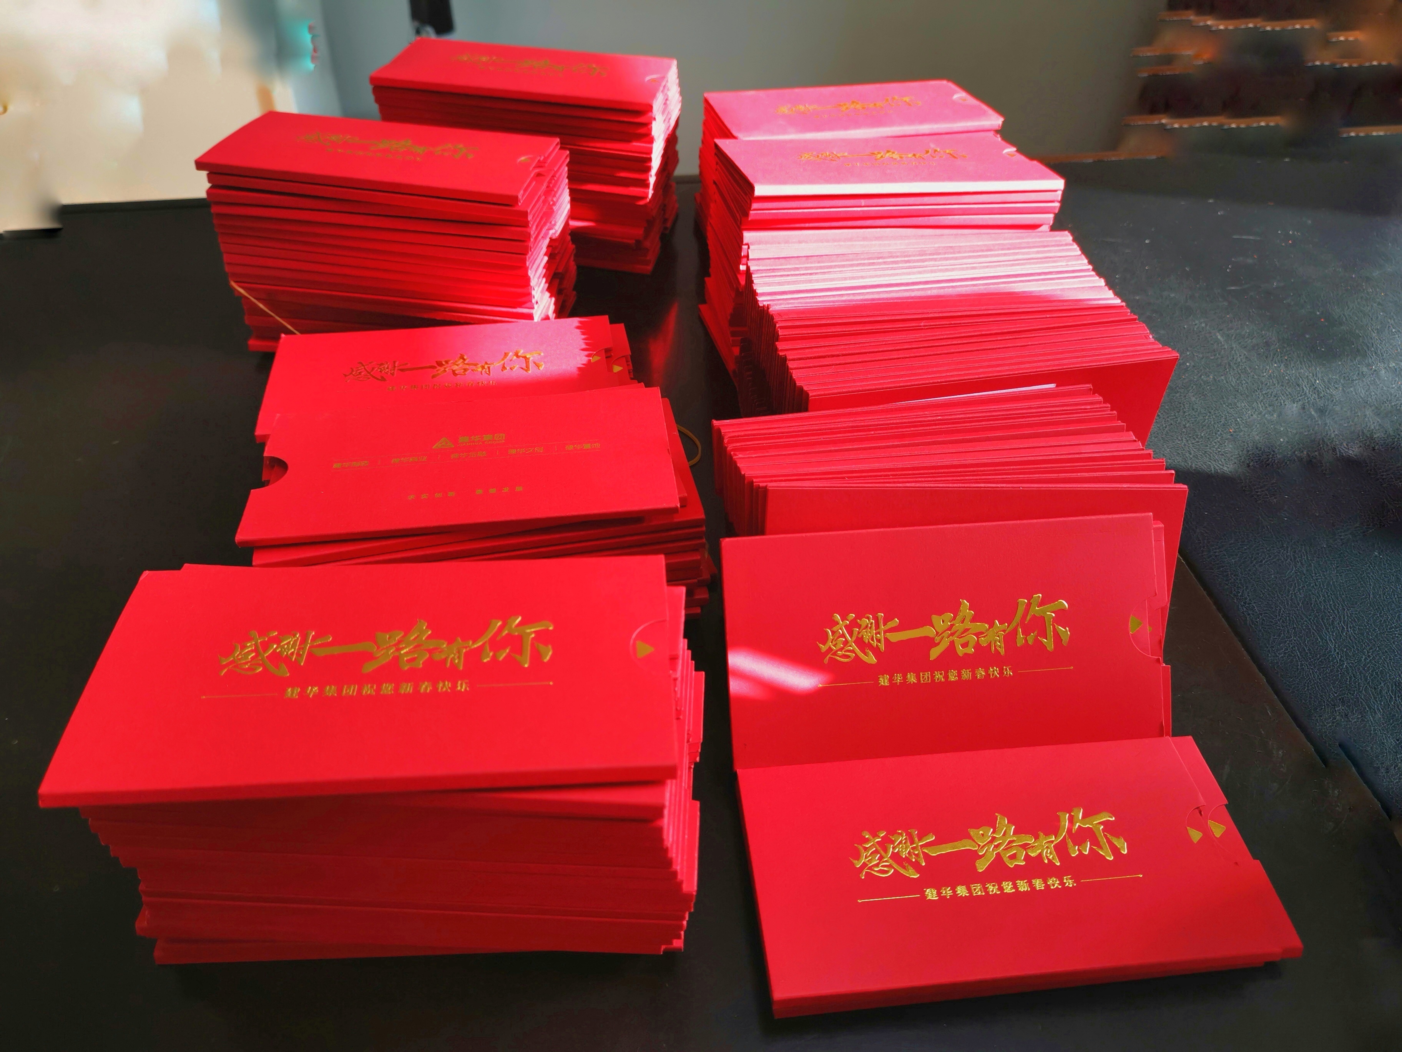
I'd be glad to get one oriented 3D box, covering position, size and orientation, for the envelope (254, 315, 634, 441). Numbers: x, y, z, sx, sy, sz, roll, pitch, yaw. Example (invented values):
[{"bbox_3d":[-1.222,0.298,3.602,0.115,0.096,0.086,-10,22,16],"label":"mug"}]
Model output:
[{"bbox_3d":[-0.132,-0.078,0.565,0.175,0.005,0.090,-5,41,-7],"label":"envelope"}]

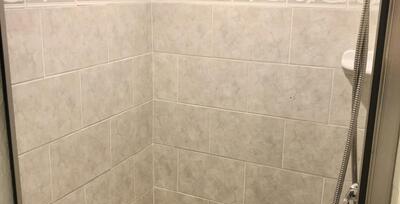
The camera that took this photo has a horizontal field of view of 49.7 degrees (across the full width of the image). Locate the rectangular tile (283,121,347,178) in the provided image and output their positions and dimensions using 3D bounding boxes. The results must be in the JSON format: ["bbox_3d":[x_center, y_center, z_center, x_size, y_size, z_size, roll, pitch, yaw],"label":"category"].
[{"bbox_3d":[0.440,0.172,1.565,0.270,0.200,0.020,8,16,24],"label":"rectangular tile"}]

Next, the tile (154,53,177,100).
[{"bbox_3d":[-0.141,-0.100,1.786,0.118,0.199,0.012,8,16,24],"label":"tile"}]

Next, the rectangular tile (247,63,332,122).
[{"bbox_3d":[0.323,-0.038,1.569,0.300,0.200,0.020,8,16,24],"label":"rectangular tile"}]

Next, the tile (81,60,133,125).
[{"bbox_3d":[-0.332,-0.041,1.547,0.012,0.199,0.300,8,16,24],"label":"tile"}]

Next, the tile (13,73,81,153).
[{"bbox_3d":[-0.461,0.024,1.282,0.020,0.200,0.288,8,16,24],"label":"tile"}]

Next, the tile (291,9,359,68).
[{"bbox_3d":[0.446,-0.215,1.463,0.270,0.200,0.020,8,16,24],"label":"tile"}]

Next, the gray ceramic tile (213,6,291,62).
[{"bbox_3d":[0.187,-0.251,1.582,0.300,0.200,0.020,8,16,24],"label":"gray ceramic tile"}]

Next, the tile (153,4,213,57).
[{"bbox_3d":[-0.072,-0.286,1.705,0.265,0.199,0.012,8,16,24],"label":"tile"}]

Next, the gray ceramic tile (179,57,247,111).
[{"bbox_3d":[0.051,-0.075,1.694,0.300,0.200,0.020,8,16,24],"label":"gray ceramic tile"}]

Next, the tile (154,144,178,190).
[{"bbox_3d":[-0.148,0.290,1.887,0.118,0.199,0.012,8,16,24],"label":"tile"}]

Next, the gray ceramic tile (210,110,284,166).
[{"bbox_3d":[0.179,0.139,1.689,0.300,0.199,0.012,8,16,24],"label":"gray ceramic tile"}]

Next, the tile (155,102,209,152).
[{"bbox_3d":[-0.076,0.102,1.801,0.264,0.200,0.020,8,16,24],"label":"tile"}]

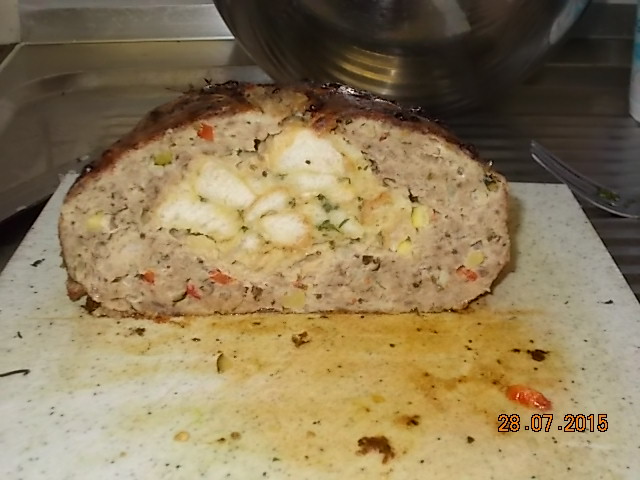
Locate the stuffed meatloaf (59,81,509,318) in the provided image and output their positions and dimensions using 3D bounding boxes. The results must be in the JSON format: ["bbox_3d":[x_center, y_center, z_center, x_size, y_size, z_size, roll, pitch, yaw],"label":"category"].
[{"bbox_3d":[-0.015,-0.031,0.380,0.162,0.079,0.110,-1,25,-3],"label":"stuffed meatloaf"}]

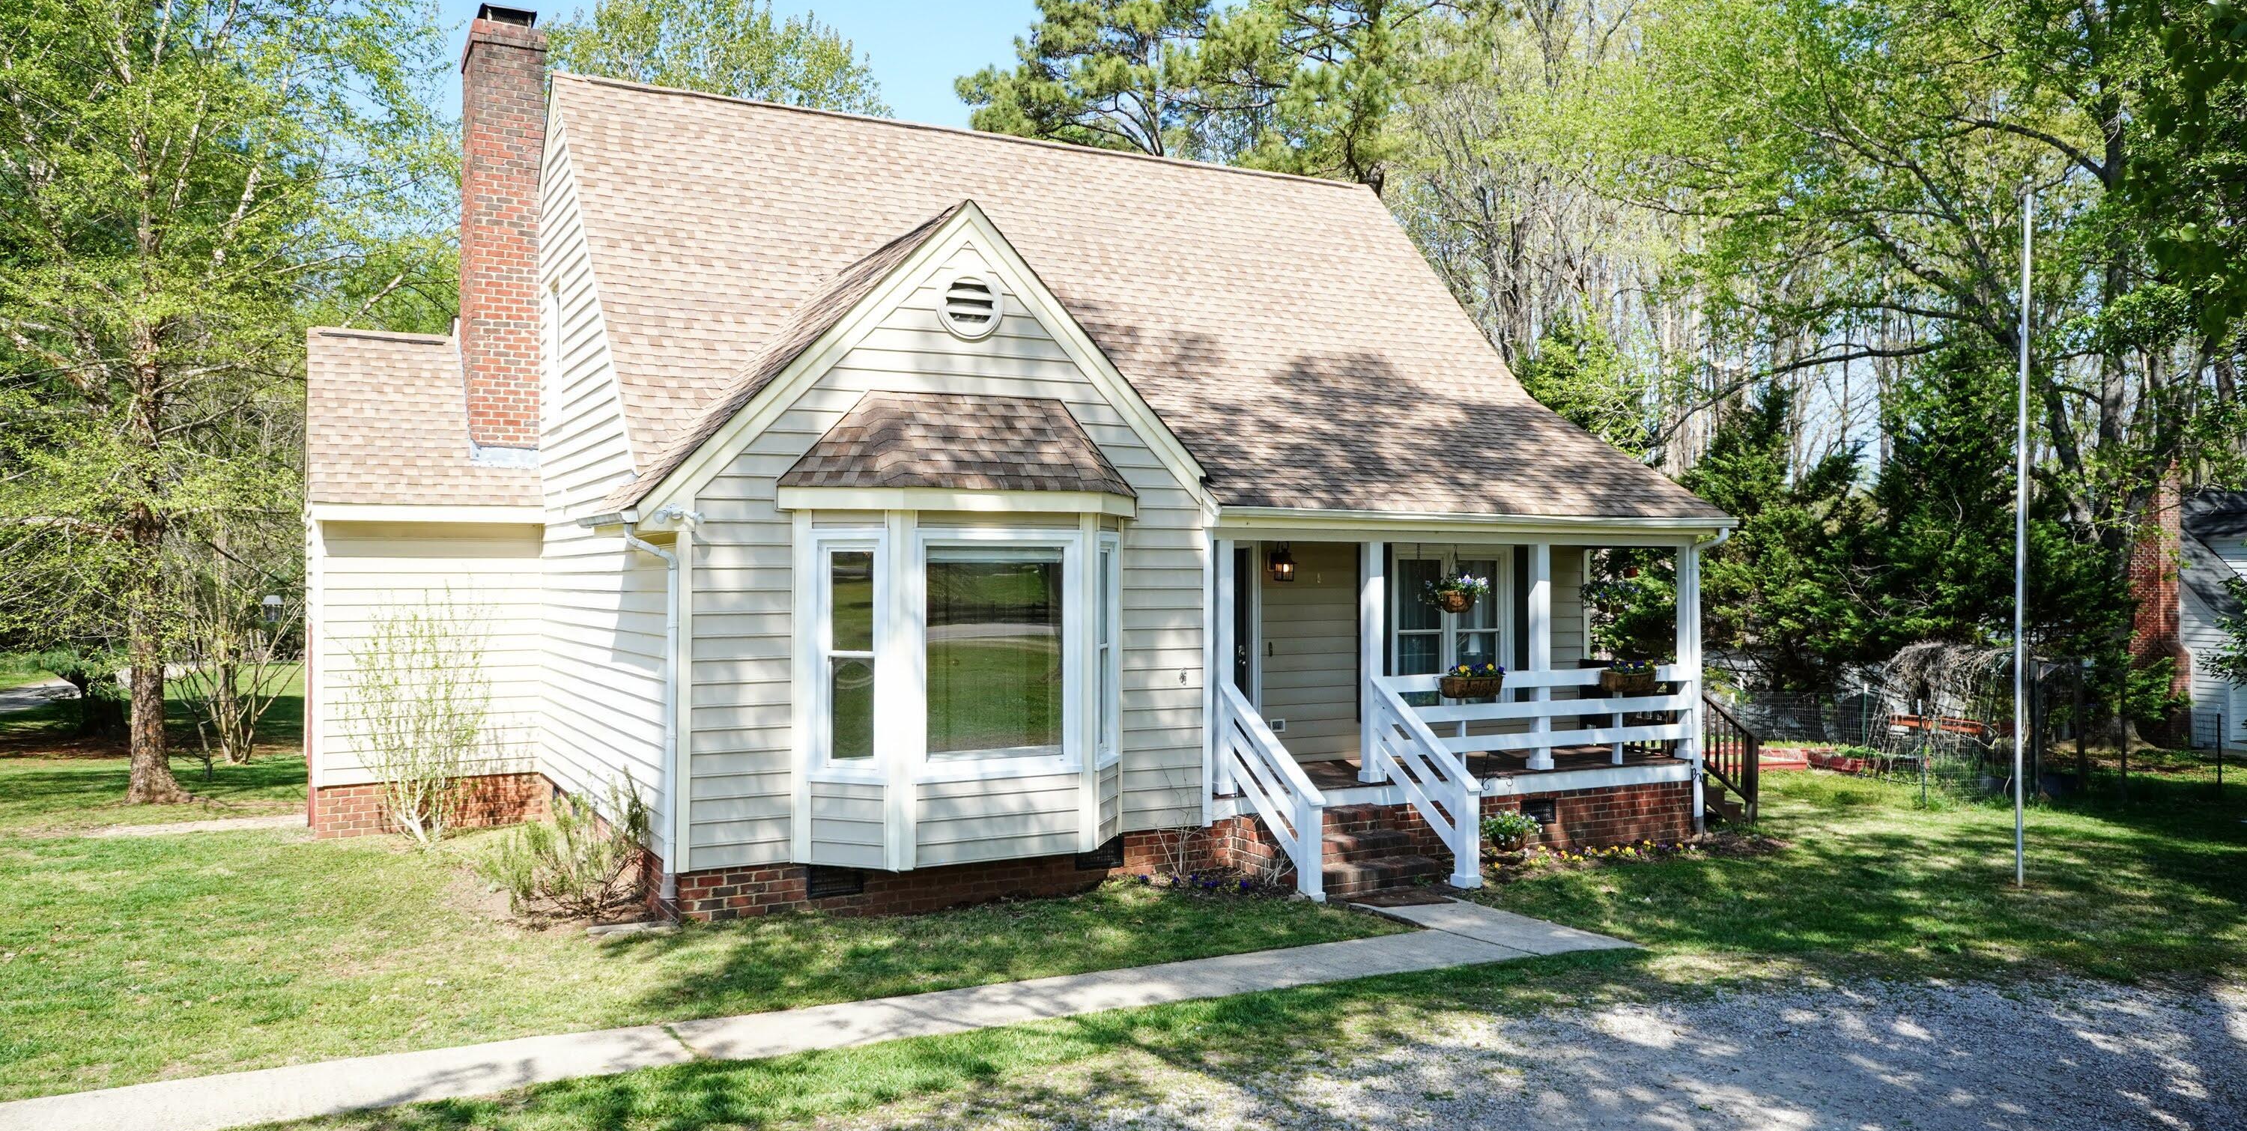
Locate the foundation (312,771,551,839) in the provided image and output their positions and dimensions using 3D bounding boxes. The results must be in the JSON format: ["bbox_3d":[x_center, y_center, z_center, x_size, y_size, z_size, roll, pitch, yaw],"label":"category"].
[{"bbox_3d":[-7.100,2.450,15.380,2.150,0.500,0.200,0,0,-27],"label":"foundation"}]

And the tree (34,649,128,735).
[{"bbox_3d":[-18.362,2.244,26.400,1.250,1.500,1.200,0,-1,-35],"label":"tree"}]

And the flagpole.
[{"bbox_3d":[7.400,-0.240,12.300,0.065,5.720,0.065,1,0,0],"label":"flagpole"}]

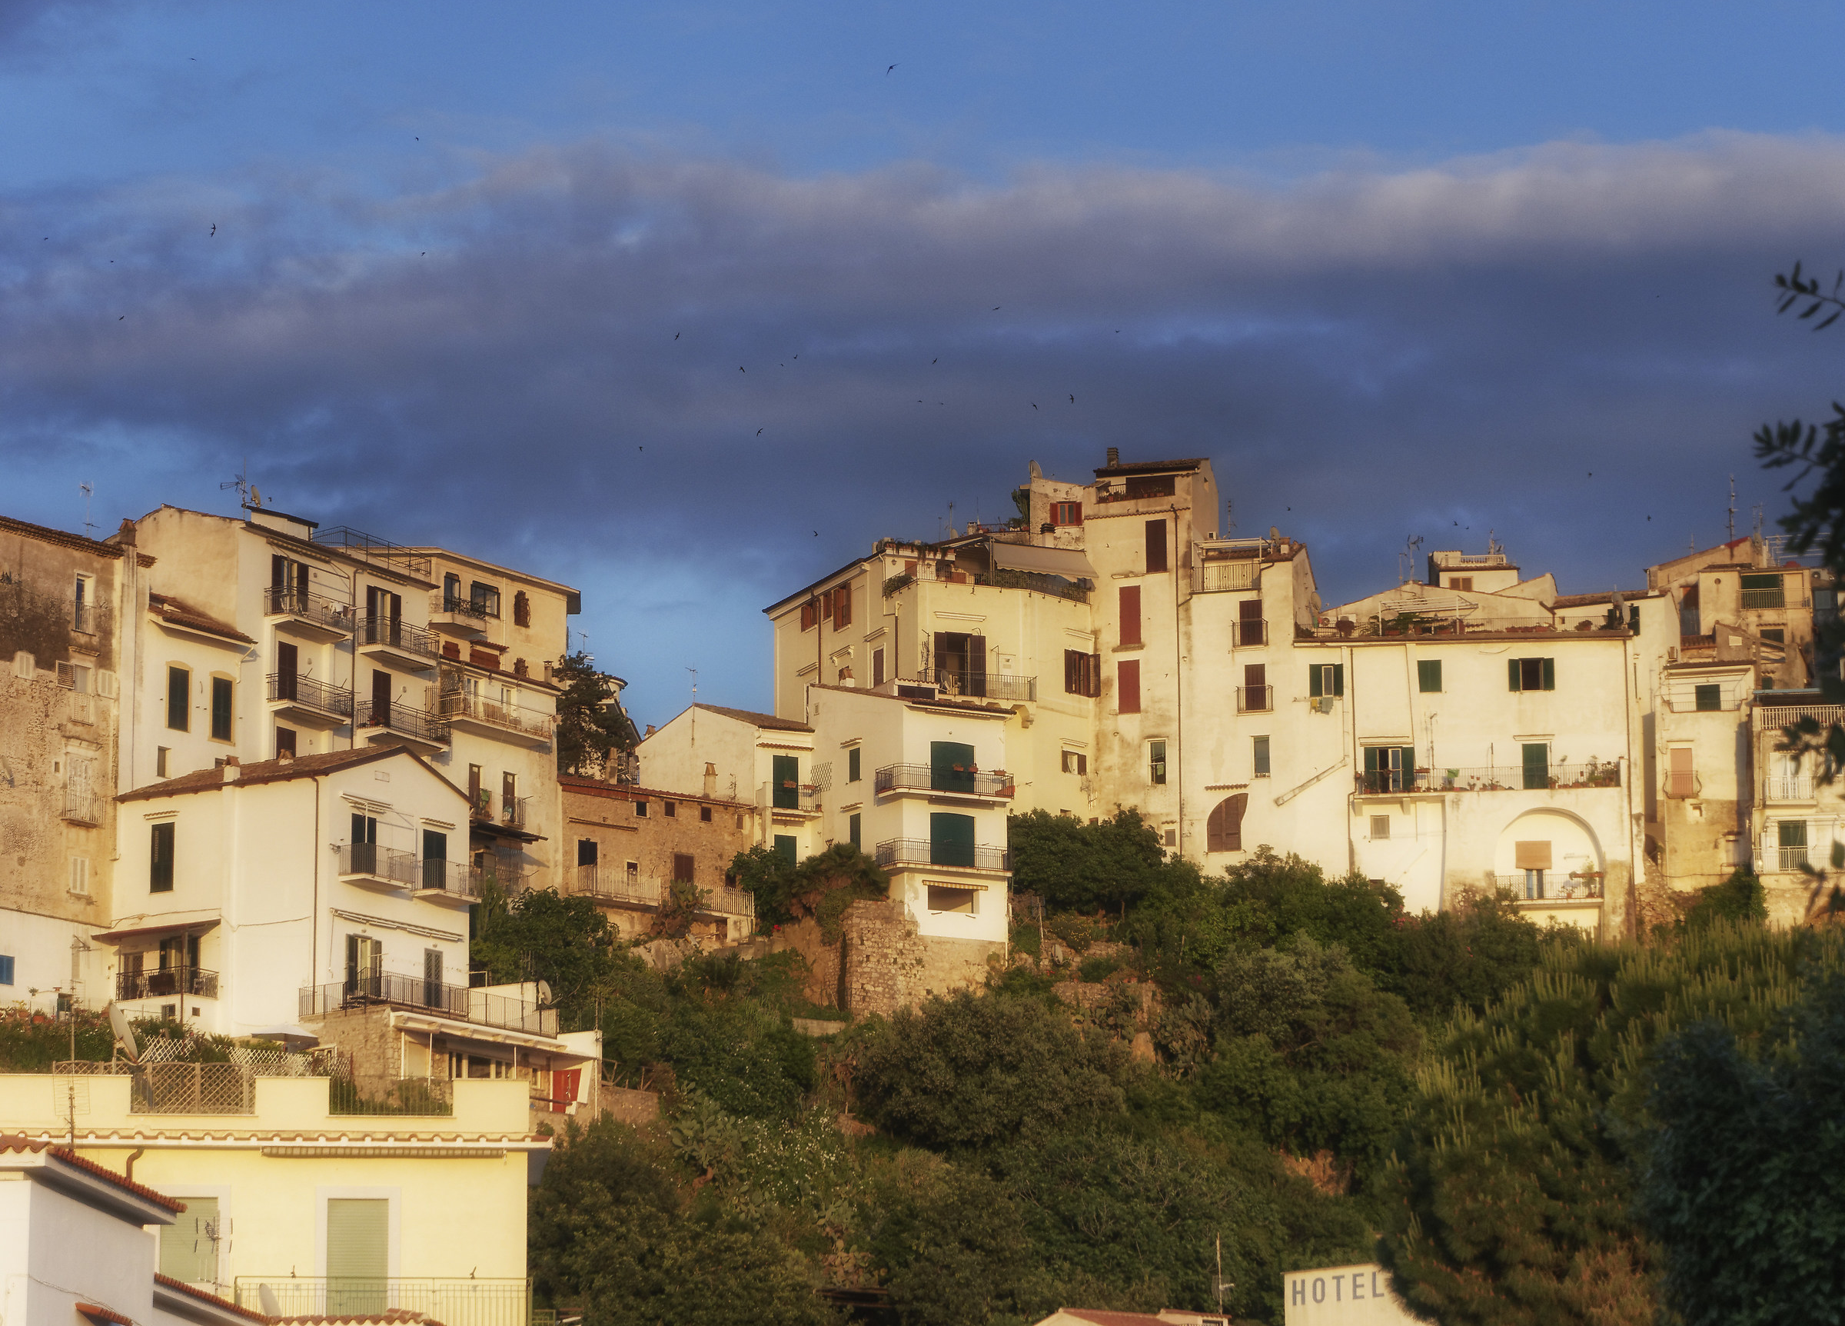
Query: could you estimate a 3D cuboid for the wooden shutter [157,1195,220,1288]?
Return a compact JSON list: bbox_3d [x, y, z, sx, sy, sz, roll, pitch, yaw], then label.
[{"bbox_3d":[-11.891,9.369,86.500,0.950,1.390,0.060,1,-11,-6],"label":"wooden shutter"}]

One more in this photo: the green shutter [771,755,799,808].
[{"bbox_3d":[-5.630,4.990,219.071,1.176,2.270,0.080,5,-13,-26],"label":"green shutter"}]

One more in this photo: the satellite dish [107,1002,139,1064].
[{"bbox_3d":[-12.970,6.015,86.500,0.300,1.020,1.000,-14,-13,5],"label":"satellite dish"}]

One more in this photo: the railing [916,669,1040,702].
[{"bbox_3d":[2.357,1.021,222.189,4.977,1.023,0.750,5,-12,-23],"label":"railing"}]

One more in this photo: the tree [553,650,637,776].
[{"bbox_3d":[-13.608,2.380,221.939,3.550,6.000,3.400,0,-12,0],"label":"tree"}]

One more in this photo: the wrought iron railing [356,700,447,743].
[{"bbox_3d":[-18.668,2.270,192.458,1.000,0.970,4.227,-6,-13,28],"label":"wrought iron railing"}]

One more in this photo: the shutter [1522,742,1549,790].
[{"bbox_3d":[26.412,4.502,229.275,1.048,2.070,0.080,-2,-12,6],"label":"shutter"}]

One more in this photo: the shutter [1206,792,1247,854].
[{"bbox_3d":[12.894,6.784,226.000,1.840,2.500,0.100,-4,-12,16],"label":"shutter"}]

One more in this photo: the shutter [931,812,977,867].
[{"bbox_3d":[1.182,6.864,208.000,2.020,2.250,0.100,7,-14,-30],"label":"shutter"}]

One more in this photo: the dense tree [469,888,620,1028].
[{"bbox_3d":[-13.983,11.121,197.959,5.600,5.900,5.000,0,-12,0],"label":"dense tree"}]

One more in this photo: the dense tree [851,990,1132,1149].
[{"bbox_3d":[2.544,14.921,196.000,10.300,6.000,8.500,0,-11,0],"label":"dense tree"}]

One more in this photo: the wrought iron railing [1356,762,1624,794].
[{"bbox_3d":[24.419,5.104,229.727,11.047,0.992,0.900,-2,-12,6],"label":"wrought iron railing"}]

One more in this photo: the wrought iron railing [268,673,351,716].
[{"bbox_3d":[-22.259,1.110,194.000,1.080,1.020,3.900,-7,-13,29],"label":"wrought iron railing"}]

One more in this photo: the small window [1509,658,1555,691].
[{"bbox_3d":[26.363,0.469,231.000,2.050,1.420,0.120,-2,-11,9],"label":"small window"}]

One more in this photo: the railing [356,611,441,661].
[{"bbox_3d":[-18.863,-0.840,192.014,0.990,0.970,4.070,-5,-12,25],"label":"railing"}]

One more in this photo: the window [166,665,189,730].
[{"bbox_3d":[-25.979,1.234,186.000,0.150,2.150,1.080,-8,-14,32],"label":"window"}]

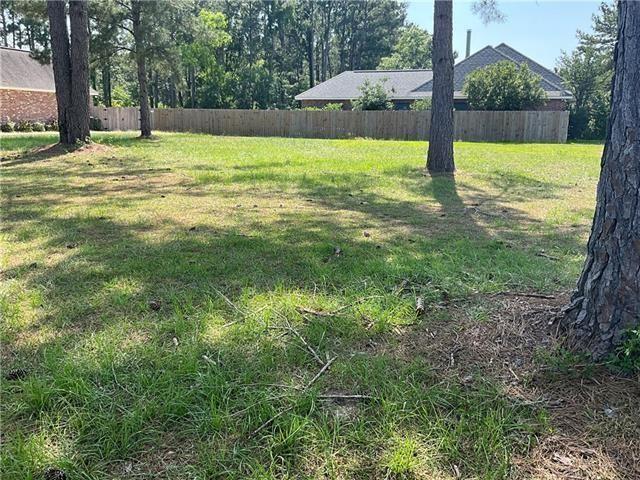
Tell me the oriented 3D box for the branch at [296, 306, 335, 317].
[{"bbox_3d":[-0.038,0.569,4.252,0.333,0.045,0.070,6,15,24],"label":"branch"}]

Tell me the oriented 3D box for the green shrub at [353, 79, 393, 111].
[{"bbox_3d":[3.661,-9.352,37.862,2.824,3.934,2.824,0,14,0],"label":"green shrub"}]

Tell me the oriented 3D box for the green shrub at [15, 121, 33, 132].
[{"bbox_3d":[-19.435,-7.410,35.251,1.183,0.872,1.050,0,14,0],"label":"green shrub"}]

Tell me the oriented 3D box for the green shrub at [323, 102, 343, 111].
[{"bbox_3d":[0.869,-8.443,37.571,1.401,2.308,1.401,0,14,0],"label":"green shrub"}]

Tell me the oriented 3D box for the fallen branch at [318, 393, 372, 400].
[{"bbox_3d":[0.143,0.878,2.998,0.303,0.030,0.035,0,14,-2],"label":"fallen branch"}]

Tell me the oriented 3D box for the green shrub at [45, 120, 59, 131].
[{"bbox_3d":[-18.265,-7.767,36.708,1.095,0.808,1.000,0,14,0],"label":"green shrub"}]

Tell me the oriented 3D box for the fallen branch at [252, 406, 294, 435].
[{"bbox_3d":[-0.239,0.933,2.773,0.040,0.035,0.312,11,17,37],"label":"fallen branch"}]

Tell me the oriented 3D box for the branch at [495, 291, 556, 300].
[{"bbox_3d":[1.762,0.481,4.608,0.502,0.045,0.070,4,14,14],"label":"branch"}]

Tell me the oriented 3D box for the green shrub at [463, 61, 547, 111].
[{"bbox_3d":[11.949,-9.235,35.316,5.533,4.924,4.800,0,14,0],"label":"green shrub"}]

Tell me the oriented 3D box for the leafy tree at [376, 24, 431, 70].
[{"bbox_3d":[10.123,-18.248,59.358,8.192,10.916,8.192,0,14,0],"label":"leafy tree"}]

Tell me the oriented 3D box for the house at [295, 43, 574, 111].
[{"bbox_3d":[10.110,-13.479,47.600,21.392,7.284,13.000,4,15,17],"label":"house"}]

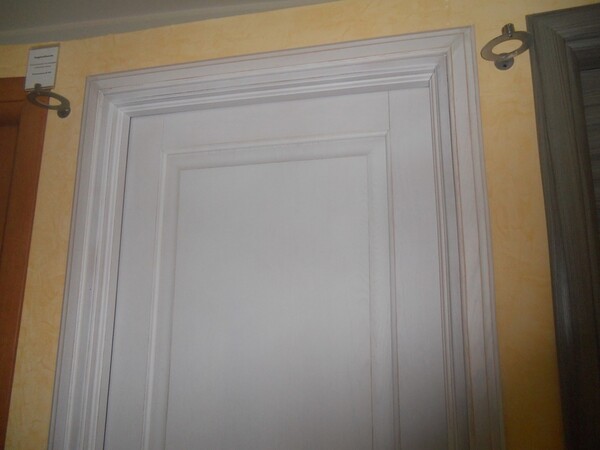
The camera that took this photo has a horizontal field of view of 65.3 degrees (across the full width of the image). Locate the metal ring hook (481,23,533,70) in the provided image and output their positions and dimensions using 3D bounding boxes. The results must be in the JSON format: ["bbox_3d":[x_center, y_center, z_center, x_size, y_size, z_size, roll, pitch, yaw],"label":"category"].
[{"bbox_3d":[0.419,-0.362,0.948,0.101,0.046,0.115,-2,-11,13],"label":"metal ring hook"}]

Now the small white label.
[{"bbox_3d":[-0.639,-0.390,1.159,0.086,0.114,0.004,-2,-11,13],"label":"small white label"}]

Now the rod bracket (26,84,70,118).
[{"bbox_3d":[-0.639,-0.319,1.198,0.101,0.046,0.115,-2,-11,13],"label":"rod bracket"}]

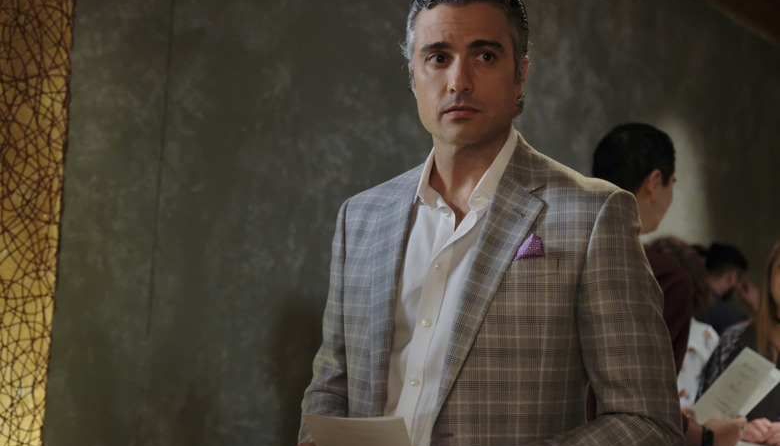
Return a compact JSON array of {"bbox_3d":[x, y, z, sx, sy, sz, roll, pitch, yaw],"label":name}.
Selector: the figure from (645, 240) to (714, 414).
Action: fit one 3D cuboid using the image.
[{"bbox_3d":[0.810,0.830,3.960,0.460,1.620,0.320,2,-3,14],"label":"figure"}]

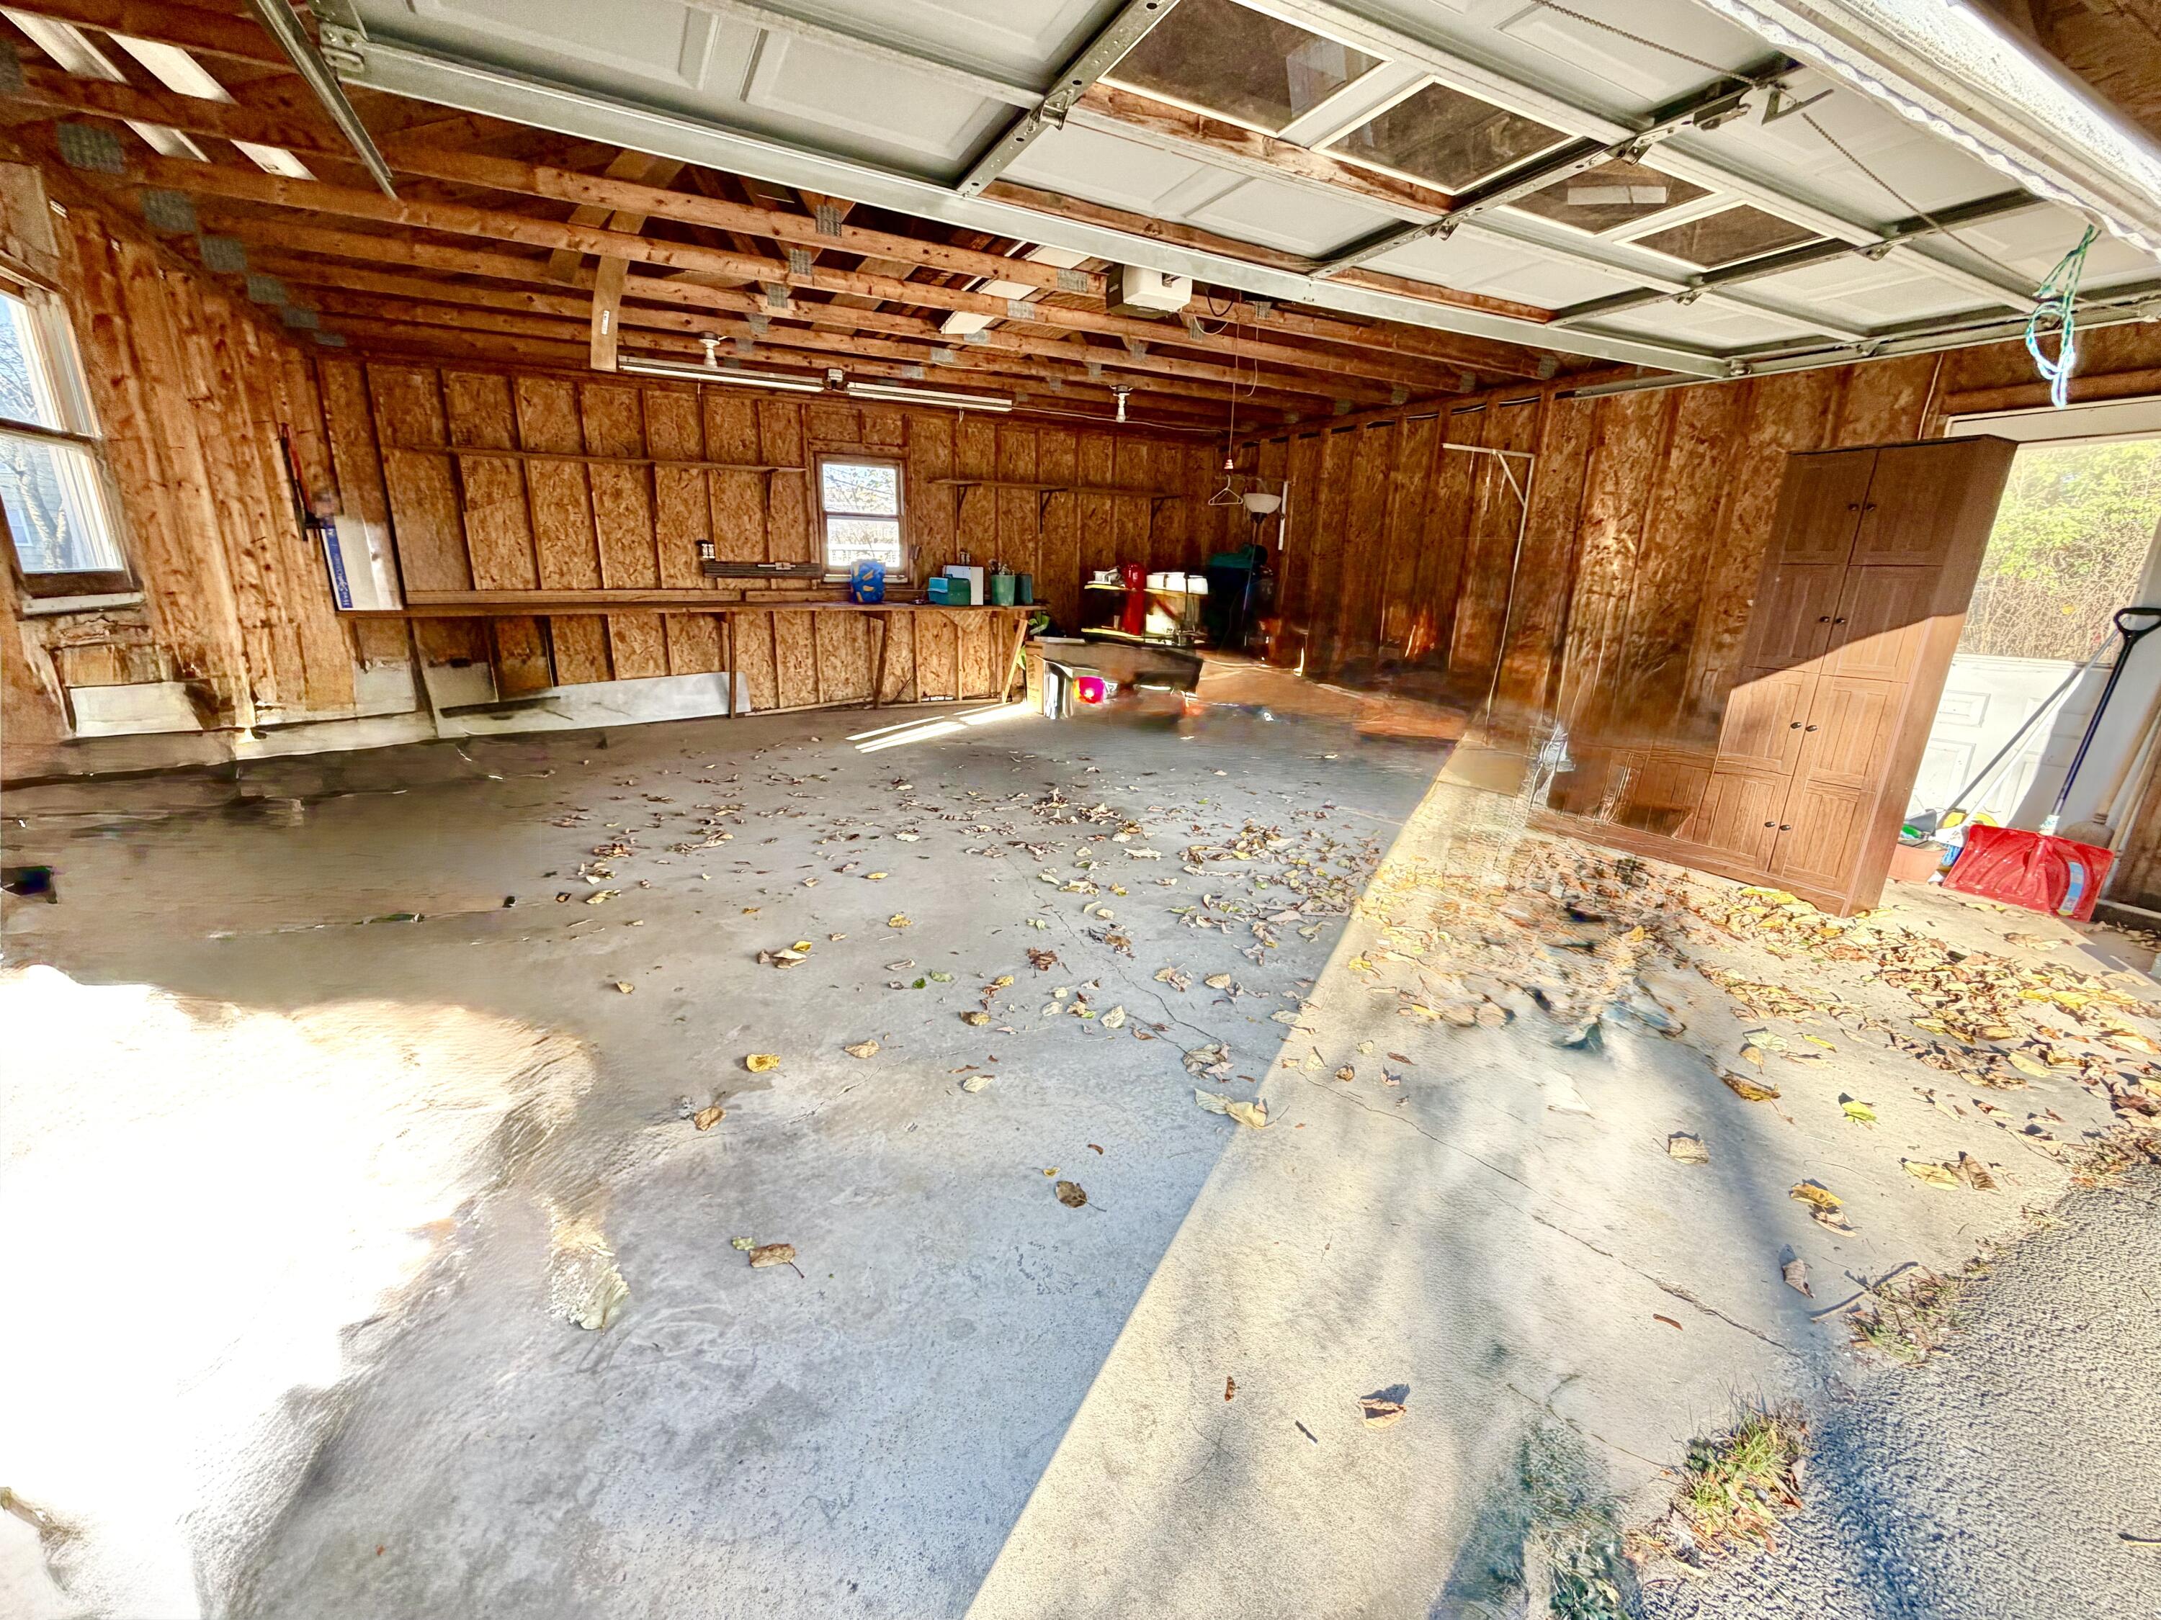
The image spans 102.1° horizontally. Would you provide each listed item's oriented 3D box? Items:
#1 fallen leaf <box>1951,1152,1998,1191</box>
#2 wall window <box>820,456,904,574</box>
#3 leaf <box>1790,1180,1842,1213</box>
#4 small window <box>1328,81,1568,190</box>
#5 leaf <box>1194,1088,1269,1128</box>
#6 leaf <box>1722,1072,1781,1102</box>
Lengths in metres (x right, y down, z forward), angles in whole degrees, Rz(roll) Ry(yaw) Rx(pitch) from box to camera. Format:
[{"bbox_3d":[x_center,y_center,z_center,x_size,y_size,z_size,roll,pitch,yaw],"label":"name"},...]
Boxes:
[{"bbox_3d":[2.127,0.875,2.087,0.095,0.045,0.070,13,20,34],"label":"fallen leaf"},{"bbox_3d":[-1.873,-2.539,7.594,0.740,0.940,0.080,-8,19,-28],"label":"wall window"},{"bbox_3d":[1.695,0.889,2.020,0.100,0.033,0.060,9,18,25],"label":"leaf"},{"bbox_3d":[0.840,-1.528,2.002,0.465,0.030,0.345,-8,19,-28],"label":"small window"},{"bbox_3d":[0.394,0.779,2.305,0.215,0.030,0.090,12,20,32],"label":"leaf"},{"bbox_3d":[1.846,0.771,2.422,0.065,0.035,0.125,-4,17,-19],"label":"leaf"}]

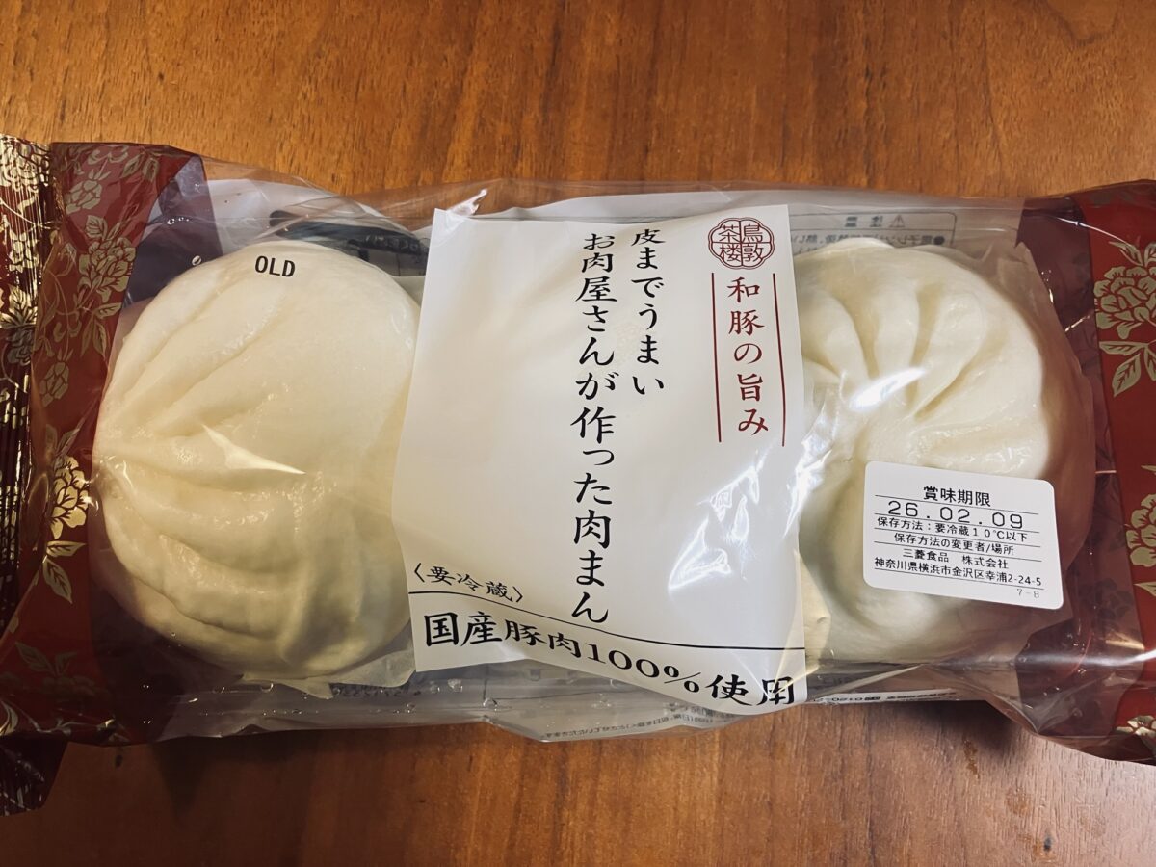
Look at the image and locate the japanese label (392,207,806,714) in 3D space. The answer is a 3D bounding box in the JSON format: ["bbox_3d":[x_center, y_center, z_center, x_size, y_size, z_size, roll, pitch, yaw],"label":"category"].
[{"bbox_3d":[0.004,0.005,0.202,0.088,0.020,0.108,0,78,0],"label":"japanese label"}]

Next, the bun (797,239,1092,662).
[{"bbox_3d":[0.070,0.004,0.222,0.102,0.056,0.102,0,78,0],"label":"bun"}]

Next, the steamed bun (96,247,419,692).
[{"bbox_3d":[-0.067,0.006,0.222,0.100,0.058,0.102,0,78,0],"label":"steamed bun"}]

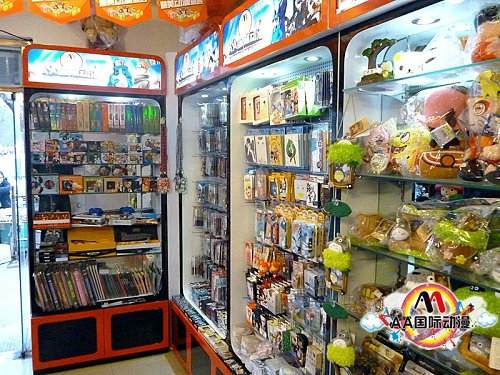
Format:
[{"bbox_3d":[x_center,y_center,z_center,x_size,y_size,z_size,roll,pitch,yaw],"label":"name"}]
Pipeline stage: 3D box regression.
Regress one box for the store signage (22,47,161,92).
[{"bbox_3d":[-0.991,-0.769,2.651,0.820,0.213,0.030,-2,6,-22],"label":"store signage"}]

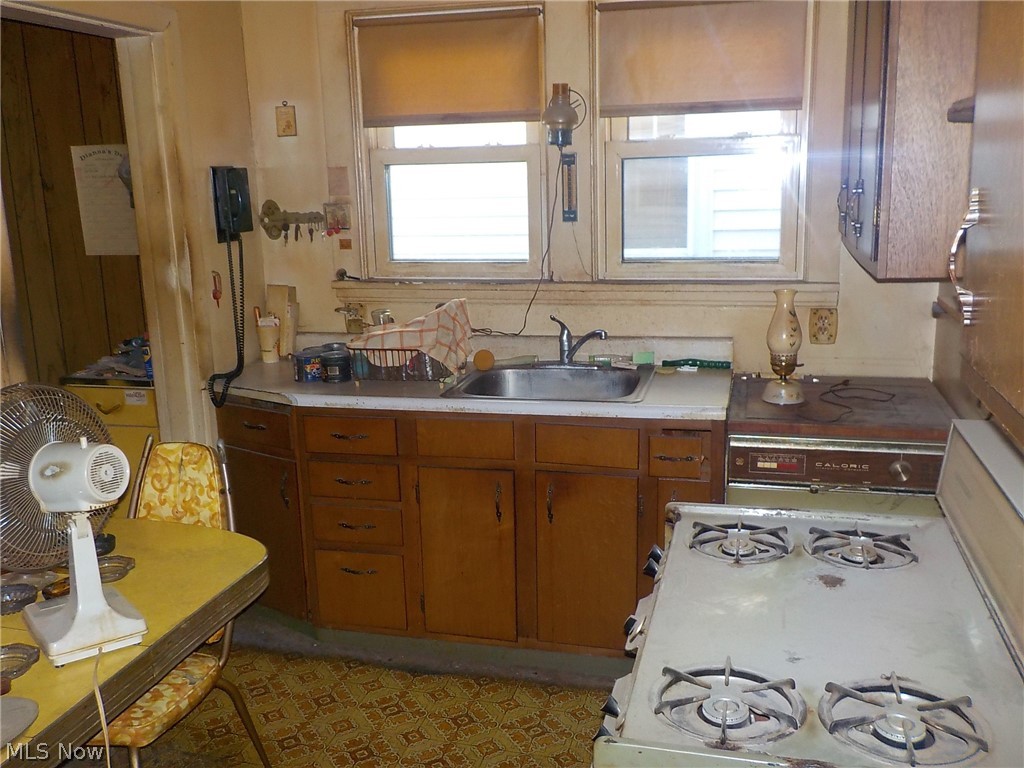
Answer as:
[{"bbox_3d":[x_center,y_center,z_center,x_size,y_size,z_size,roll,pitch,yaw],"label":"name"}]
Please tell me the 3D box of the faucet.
[{"bbox_3d":[0.236,-0.149,3.144,0.060,0.185,0.240,-13,17,-41],"label":"faucet"}]

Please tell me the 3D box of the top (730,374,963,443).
[{"bbox_3d":[0.995,0.069,2.725,0.620,0.037,0.640,2,13,16],"label":"top"}]

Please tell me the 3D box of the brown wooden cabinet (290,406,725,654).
[{"bbox_3d":[0.033,0.425,3.129,1.410,0.810,0.560,2,13,16],"label":"brown wooden cabinet"}]

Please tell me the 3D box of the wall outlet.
[{"bbox_3d":[1.055,-0.193,3.005,0.098,0.118,0.012,2,13,16],"label":"wall outlet"}]

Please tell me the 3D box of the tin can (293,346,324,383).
[{"bbox_3d":[-0.731,-0.071,3.191,0.106,0.100,0.106,2,13,16],"label":"tin can"}]

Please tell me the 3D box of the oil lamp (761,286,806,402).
[{"bbox_3d":[0.838,-0.121,2.748,0.130,0.338,0.130,2,13,16],"label":"oil lamp"}]

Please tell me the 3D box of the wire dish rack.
[{"bbox_3d":[-0.352,-0.080,3.112,0.350,0.123,0.300,2,13,16],"label":"wire dish rack"}]

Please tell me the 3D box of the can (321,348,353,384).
[{"bbox_3d":[-0.623,-0.065,3.151,0.106,0.100,0.106,2,13,16],"label":"can"}]

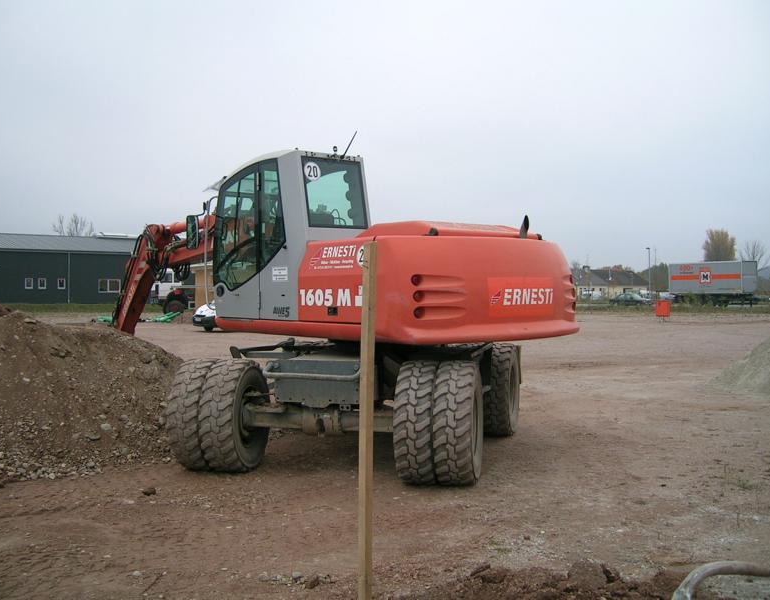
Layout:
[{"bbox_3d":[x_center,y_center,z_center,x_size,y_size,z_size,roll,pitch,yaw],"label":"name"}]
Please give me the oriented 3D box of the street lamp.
[{"bbox_3d":[32.491,-3.190,99.467,0.650,6.800,0.280,0,1,0],"label":"street lamp"}]

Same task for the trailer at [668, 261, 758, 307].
[{"bbox_3d":[30.296,-1.443,74.988,2.550,4.000,7.600,-1,1,-38],"label":"trailer"}]

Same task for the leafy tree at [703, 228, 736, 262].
[{"bbox_3d":[48.984,-5.461,118.938,5.000,10.700,5.000,0,1,0],"label":"leafy tree"}]

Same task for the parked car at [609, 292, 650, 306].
[{"bbox_3d":[25.700,-0.182,84.507,4.400,1.430,1.730,0,1,7],"label":"parked car"}]

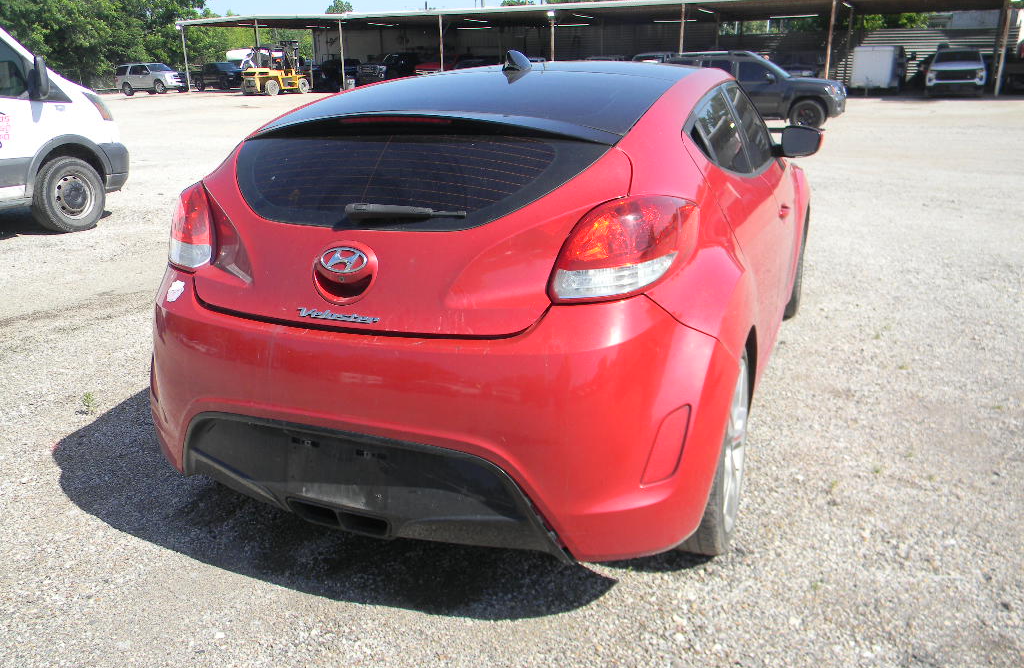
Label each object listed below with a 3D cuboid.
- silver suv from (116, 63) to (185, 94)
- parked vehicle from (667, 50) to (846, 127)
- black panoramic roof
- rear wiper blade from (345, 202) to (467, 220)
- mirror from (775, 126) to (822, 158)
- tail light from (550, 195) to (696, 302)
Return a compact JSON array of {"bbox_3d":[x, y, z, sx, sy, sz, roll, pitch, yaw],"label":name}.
[{"bbox_3d":[-25.400,-18.050,58.500,5.150,1.950,1.980,4,18,16],"label":"silver suv"},{"bbox_3d":[5.080,-5.330,18.450,4.550,1.820,1.870,5,19,19],"label":"parked vehicle"},{"bbox_3d":[0.032,-0.845,2.921,1.140,0.230,1.780,6,19,21],"label":"black panoramic roof"},{"bbox_3d":[-0.264,-0.289,1.997,0.330,0.045,0.055,6,19,21],"label":"rear wiper blade"},{"bbox_3d":[1.342,-0.887,3.858,0.230,0.150,0.140,6,19,21],"label":"mirror"},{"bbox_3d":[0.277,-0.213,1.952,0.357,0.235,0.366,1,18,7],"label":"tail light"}]

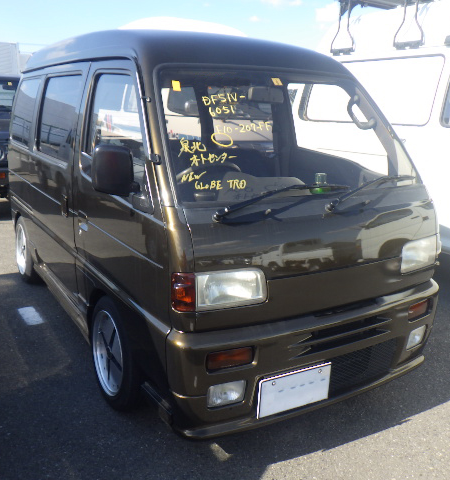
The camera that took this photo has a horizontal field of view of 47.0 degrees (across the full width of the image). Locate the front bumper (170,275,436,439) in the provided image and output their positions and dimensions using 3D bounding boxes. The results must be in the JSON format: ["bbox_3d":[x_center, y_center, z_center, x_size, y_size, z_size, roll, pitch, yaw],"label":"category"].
[{"bbox_3d":[0.387,0.402,2.082,1.385,0.390,0.280,-6,17,-32],"label":"front bumper"}]

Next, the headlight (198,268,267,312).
[{"bbox_3d":[0.015,0.153,1.725,0.265,0.135,0.095,-6,17,-32],"label":"headlight"}]

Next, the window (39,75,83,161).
[{"bbox_3d":[-0.867,-0.619,2.683,0.050,0.410,0.600,2,13,-33],"label":"window"}]

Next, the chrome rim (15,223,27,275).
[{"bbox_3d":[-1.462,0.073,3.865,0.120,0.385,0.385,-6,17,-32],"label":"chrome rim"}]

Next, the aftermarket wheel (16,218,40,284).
[{"bbox_3d":[-1.440,0.069,3.878,0.165,0.520,0.520,-6,17,-32],"label":"aftermarket wheel"}]

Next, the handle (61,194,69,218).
[{"bbox_3d":[-0.782,-0.161,2.534,0.040,0.110,0.065,-6,17,-32],"label":"handle"}]

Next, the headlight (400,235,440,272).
[{"bbox_3d":[0.826,0.062,2.227,0.265,0.135,0.095,-6,17,-32],"label":"headlight"}]

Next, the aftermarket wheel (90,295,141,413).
[{"bbox_3d":[-0.465,0.502,2.379,0.165,0.520,0.520,-6,17,-32],"label":"aftermarket wheel"}]

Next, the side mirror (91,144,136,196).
[{"bbox_3d":[-0.374,-0.224,1.701,0.140,0.155,0.085,-6,17,-32],"label":"side mirror"}]

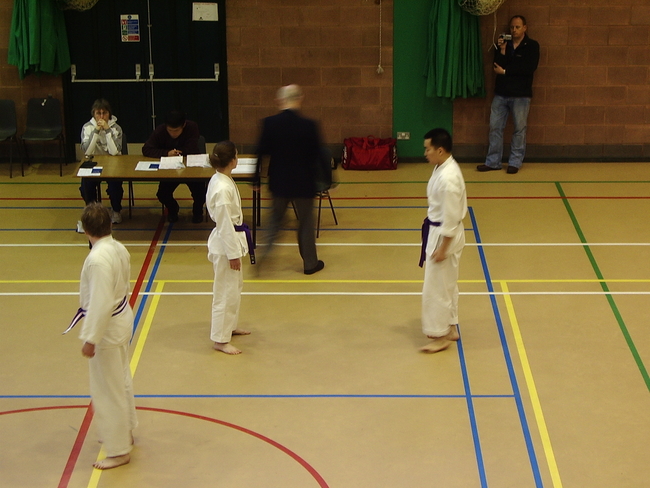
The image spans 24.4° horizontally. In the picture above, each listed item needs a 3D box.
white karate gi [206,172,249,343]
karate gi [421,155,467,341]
[{"bbox_3d":[-0.773,0.090,12.076,0.340,1.440,0.480,0,19,1],"label":"white karate gi"},{"bbox_3d":[0.951,0.028,12.026,0.360,1.500,0.490,-3,19,-9],"label":"karate gi"}]

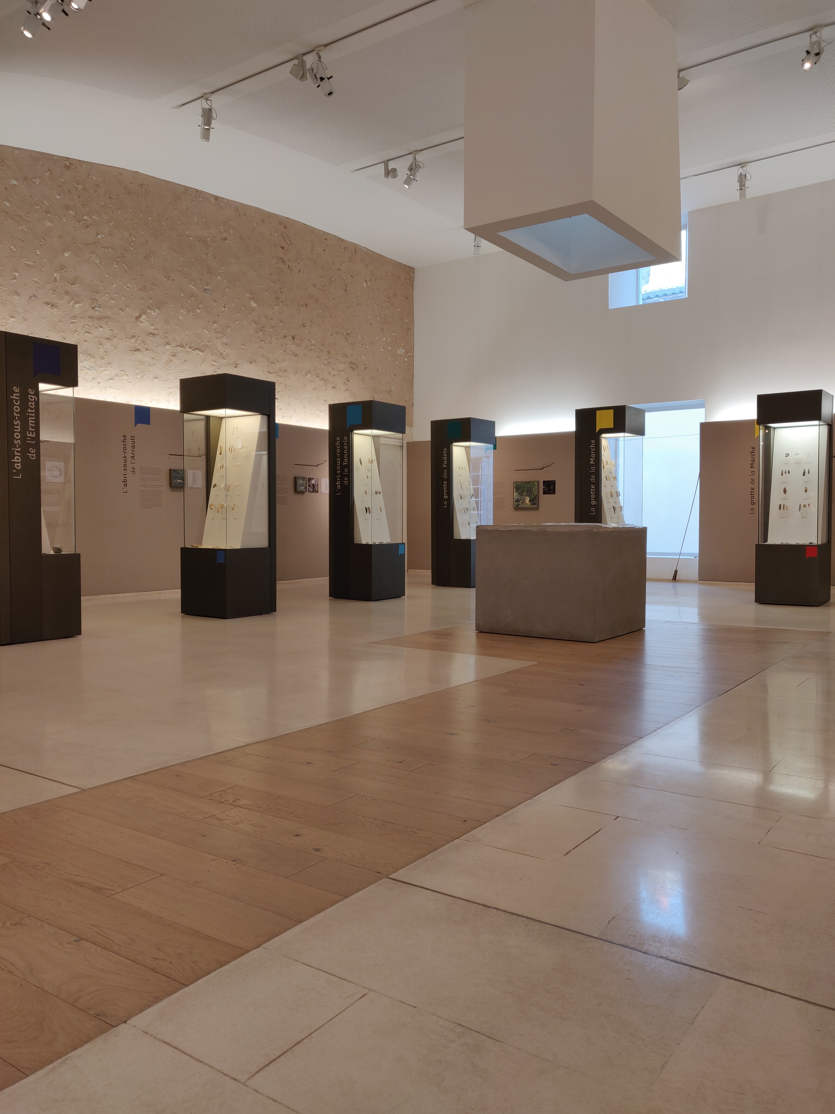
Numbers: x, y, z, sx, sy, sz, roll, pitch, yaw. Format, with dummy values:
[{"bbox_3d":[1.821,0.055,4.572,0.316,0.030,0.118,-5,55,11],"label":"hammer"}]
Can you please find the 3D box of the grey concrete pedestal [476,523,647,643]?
[{"bbox_3d":[1.124,0.171,6.237,0.997,0.800,0.904,2,3,37],"label":"grey concrete pedestal"}]

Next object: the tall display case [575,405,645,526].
[{"bbox_3d":[2.273,-0.647,9.490,0.608,2.147,0.607,2,3,36],"label":"tall display case"}]

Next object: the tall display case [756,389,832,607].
[{"bbox_3d":[3.953,-0.604,8.427,0.607,2.147,0.608,2,3,36],"label":"tall display case"}]

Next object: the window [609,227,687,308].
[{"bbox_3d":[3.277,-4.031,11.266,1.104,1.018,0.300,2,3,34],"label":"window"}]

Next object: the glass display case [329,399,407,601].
[{"bbox_3d":[-0.561,-0.623,9.070,0.608,2.147,0.607,2,3,34],"label":"glass display case"}]

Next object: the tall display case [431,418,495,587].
[{"bbox_3d":[0.606,-0.689,10.542,0.608,2.147,0.607,2,3,35],"label":"tall display case"}]

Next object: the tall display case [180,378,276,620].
[{"bbox_3d":[-1.754,-0.552,7.487,0.607,2.147,0.608,2,3,35],"label":"tall display case"}]

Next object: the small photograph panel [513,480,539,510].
[{"bbox_3d":[1.646,-0.934,12.160,0.401,0.417,0.050,2,3,34],"label":"small photograph panel"}]

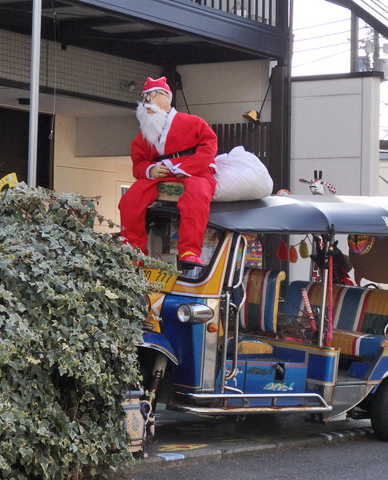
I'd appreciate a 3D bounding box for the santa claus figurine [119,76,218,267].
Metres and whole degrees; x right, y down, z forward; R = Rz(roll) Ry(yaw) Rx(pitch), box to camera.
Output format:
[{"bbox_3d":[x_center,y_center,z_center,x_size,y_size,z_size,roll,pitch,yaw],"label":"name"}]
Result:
[{"bbox_3d":[-0.176,-0.469,9.300,0.620,1.290,0.640,0,-1,38],"label":"santa claus figurine"}]

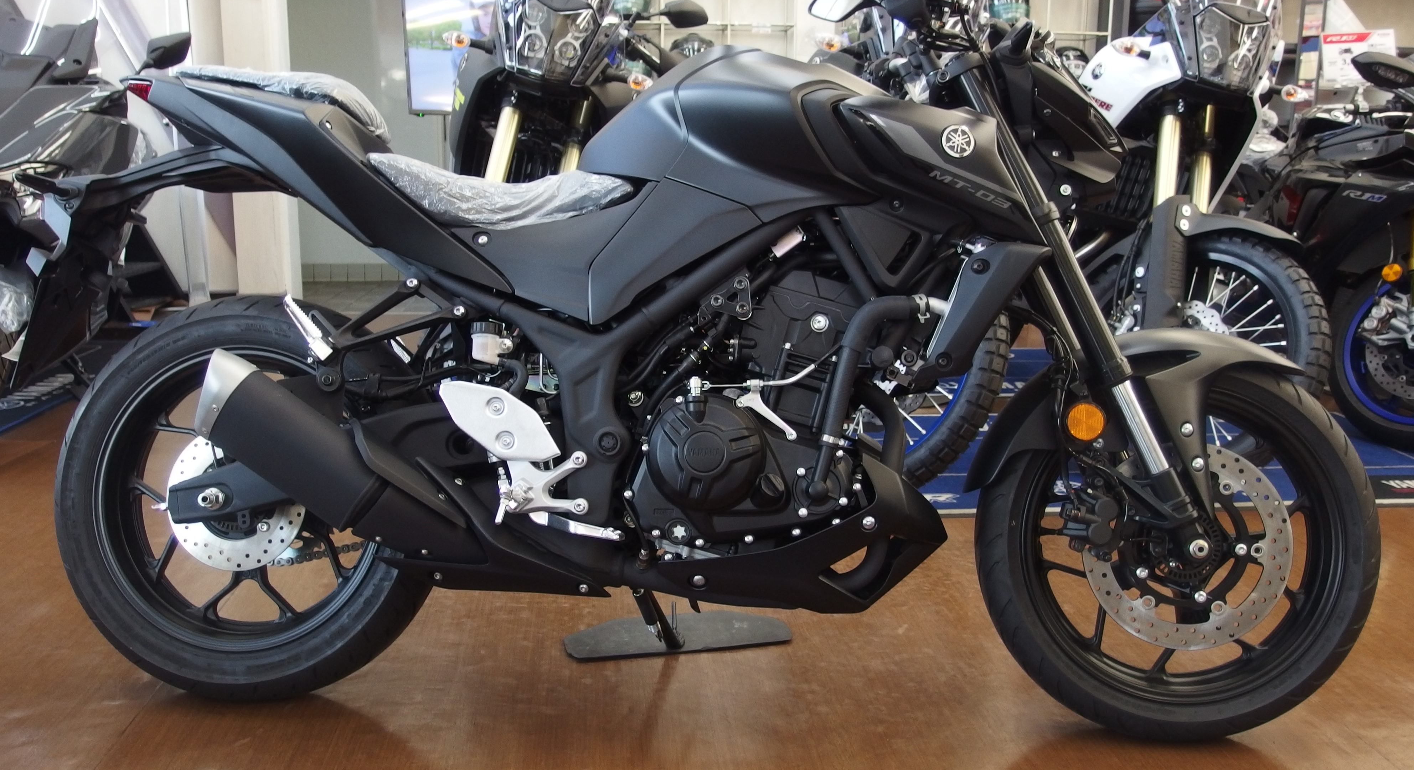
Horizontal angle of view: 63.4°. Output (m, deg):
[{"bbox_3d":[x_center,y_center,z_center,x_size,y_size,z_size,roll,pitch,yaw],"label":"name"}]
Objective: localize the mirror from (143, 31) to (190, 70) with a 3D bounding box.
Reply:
[{"bbox_3d":[-1.533,-0.945,3.250,0.150,0.110,0.070,0,11,-2],"label":"mirror"}]

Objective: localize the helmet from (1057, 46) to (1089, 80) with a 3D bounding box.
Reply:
[{"bbox_3d":[1.836,-1.550,5.700,0.260,0.260,0.330,1,11,3],"label":"helmet"}]

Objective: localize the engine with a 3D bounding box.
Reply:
[{"bbox_3d":[0.065,0.048,1.699,0.360,0.400,0.340,1,-1,4],"label":"engine"}]

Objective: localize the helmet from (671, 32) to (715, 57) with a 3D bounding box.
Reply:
[{"bbox_3d":[-0.074,-1.670,5.880,0.250,0.265,0.320,0,11,-6],"label":"helmet"}]

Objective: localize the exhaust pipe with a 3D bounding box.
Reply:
[{"bbox_3d":[-0.514,0.110,1.586,0.420,0.148,0.120,31,0,2],"label":"exhaust pipe"}]

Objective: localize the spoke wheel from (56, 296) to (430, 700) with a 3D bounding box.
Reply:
[{"bbox_3d":[-0.699,0.172,1.772,0.628,0.628,0.145,2,-3,6],"label":"spoke wheel"}]

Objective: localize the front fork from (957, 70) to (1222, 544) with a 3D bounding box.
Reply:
[{"bbox_3d":[0.535,-0.110,1.687,0.120,0.740,0.250,-25,-3,-1],"label":"front fork"}]

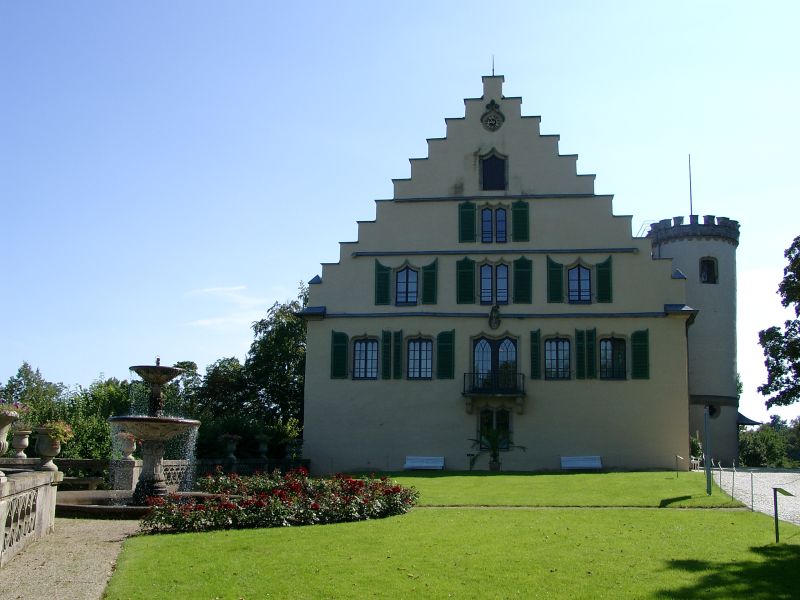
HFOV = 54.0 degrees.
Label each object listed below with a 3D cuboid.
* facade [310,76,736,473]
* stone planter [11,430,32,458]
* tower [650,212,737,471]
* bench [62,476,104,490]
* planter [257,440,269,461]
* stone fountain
[{"bbox_3d":[7.734,-0.076,47.034,21.923,19.656,19.000,0,-9,8],"label":"facade"},{"bbox_3d":[-9.433,3.610,19.600,0.489,0.675,0.489,1,-9,0],"label":"stone planter"},{"bbox_3d":[15.892,2.339,42.565,4.662,12.886,4.662,0,-9,8],"label":"tower"},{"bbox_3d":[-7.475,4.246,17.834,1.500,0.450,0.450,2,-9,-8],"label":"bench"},{"bbox_3d":[-4.882,5.362,28.000,0.402,0.700,0.402,1,-9,0],"label":"planter"},{"bbox_3d":[-4.790,2.603,15.680,1.840,2.854,1.840,1,-9,0],"label":"stone fountain"}]

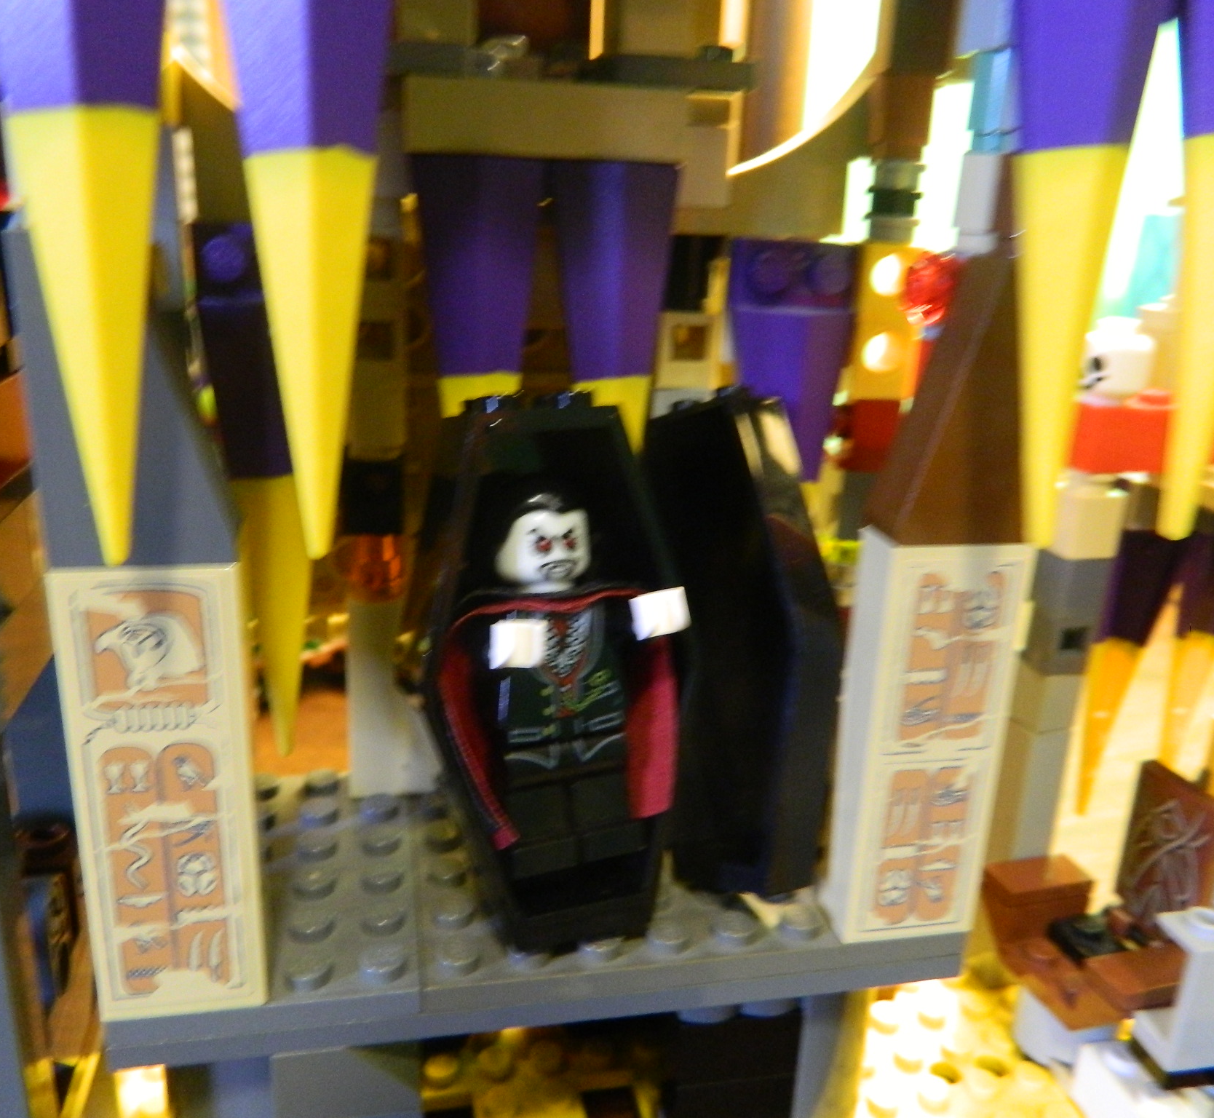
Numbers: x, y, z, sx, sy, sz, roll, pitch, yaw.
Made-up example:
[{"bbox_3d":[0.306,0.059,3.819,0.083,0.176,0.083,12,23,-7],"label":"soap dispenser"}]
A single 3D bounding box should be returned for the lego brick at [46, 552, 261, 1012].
[{"bbox_3d":[-0.043,0.023,0.106,0.016,0.048,0.008,-2,18,-12],"label":"lego brick"}]

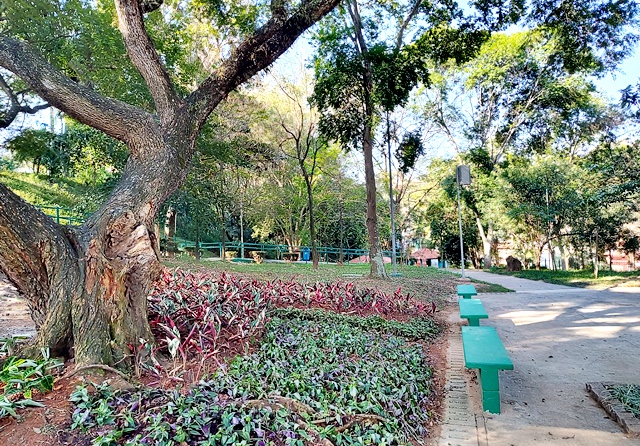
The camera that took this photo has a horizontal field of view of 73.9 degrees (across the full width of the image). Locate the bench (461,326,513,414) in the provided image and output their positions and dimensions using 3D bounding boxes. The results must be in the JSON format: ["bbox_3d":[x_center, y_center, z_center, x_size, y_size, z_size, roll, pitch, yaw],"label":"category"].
[{"bbox_3d":[1.721,1.481,4.466,0.378,0.450,1.723,-3,-3,17],"label":"bench"}]

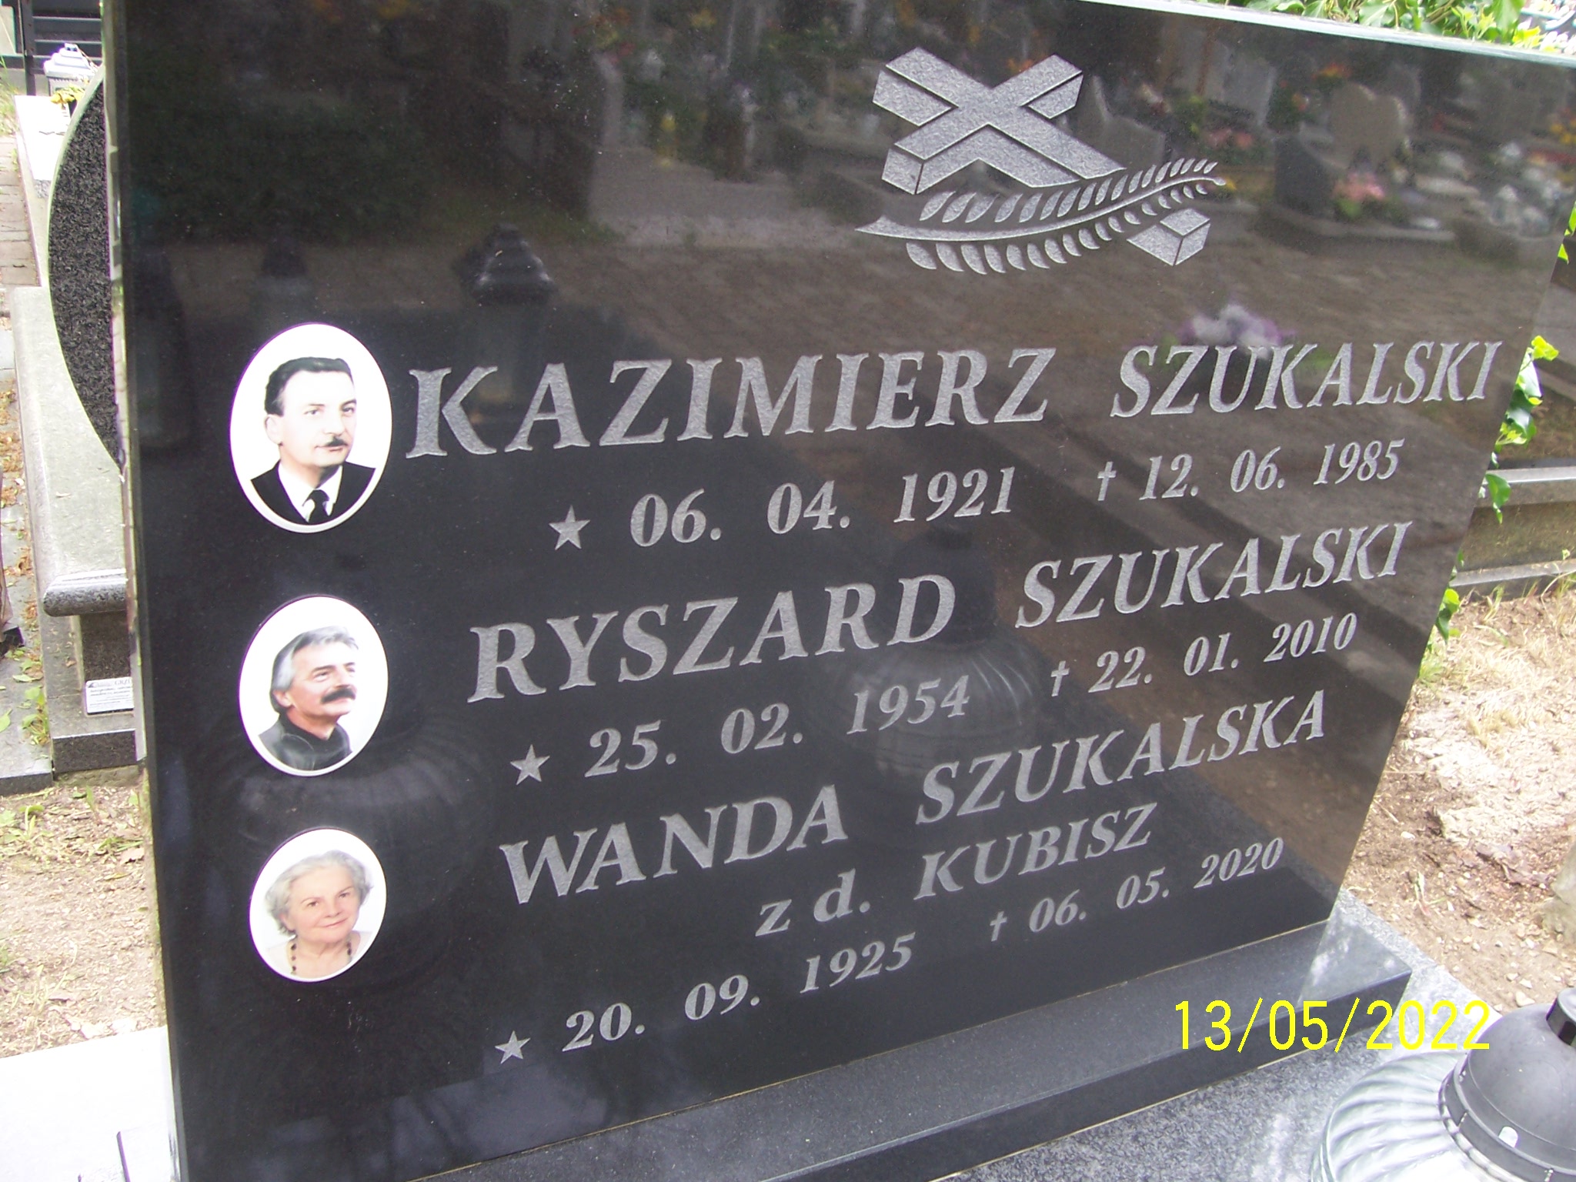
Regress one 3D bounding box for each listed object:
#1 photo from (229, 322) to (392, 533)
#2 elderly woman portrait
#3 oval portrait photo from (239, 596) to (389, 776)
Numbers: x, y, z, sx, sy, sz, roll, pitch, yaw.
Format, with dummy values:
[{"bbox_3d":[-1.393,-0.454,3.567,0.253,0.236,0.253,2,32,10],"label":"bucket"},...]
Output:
[{"bbox_3d":[-0.315,-0.106,1.025,0.110,0.150,0.010,-6,29,-28],"label":"photo"},{"bbox_3d":[-0.366,0.255,1.204,0.091,0.125,0.008,-6,29,-28],"label":"elderly woman portrait"},{"bbox_3d":[-0.340,0.070,1.112,0.110,0.150,0.010,-6,29,-28],"label":"oval portrait photo"}]

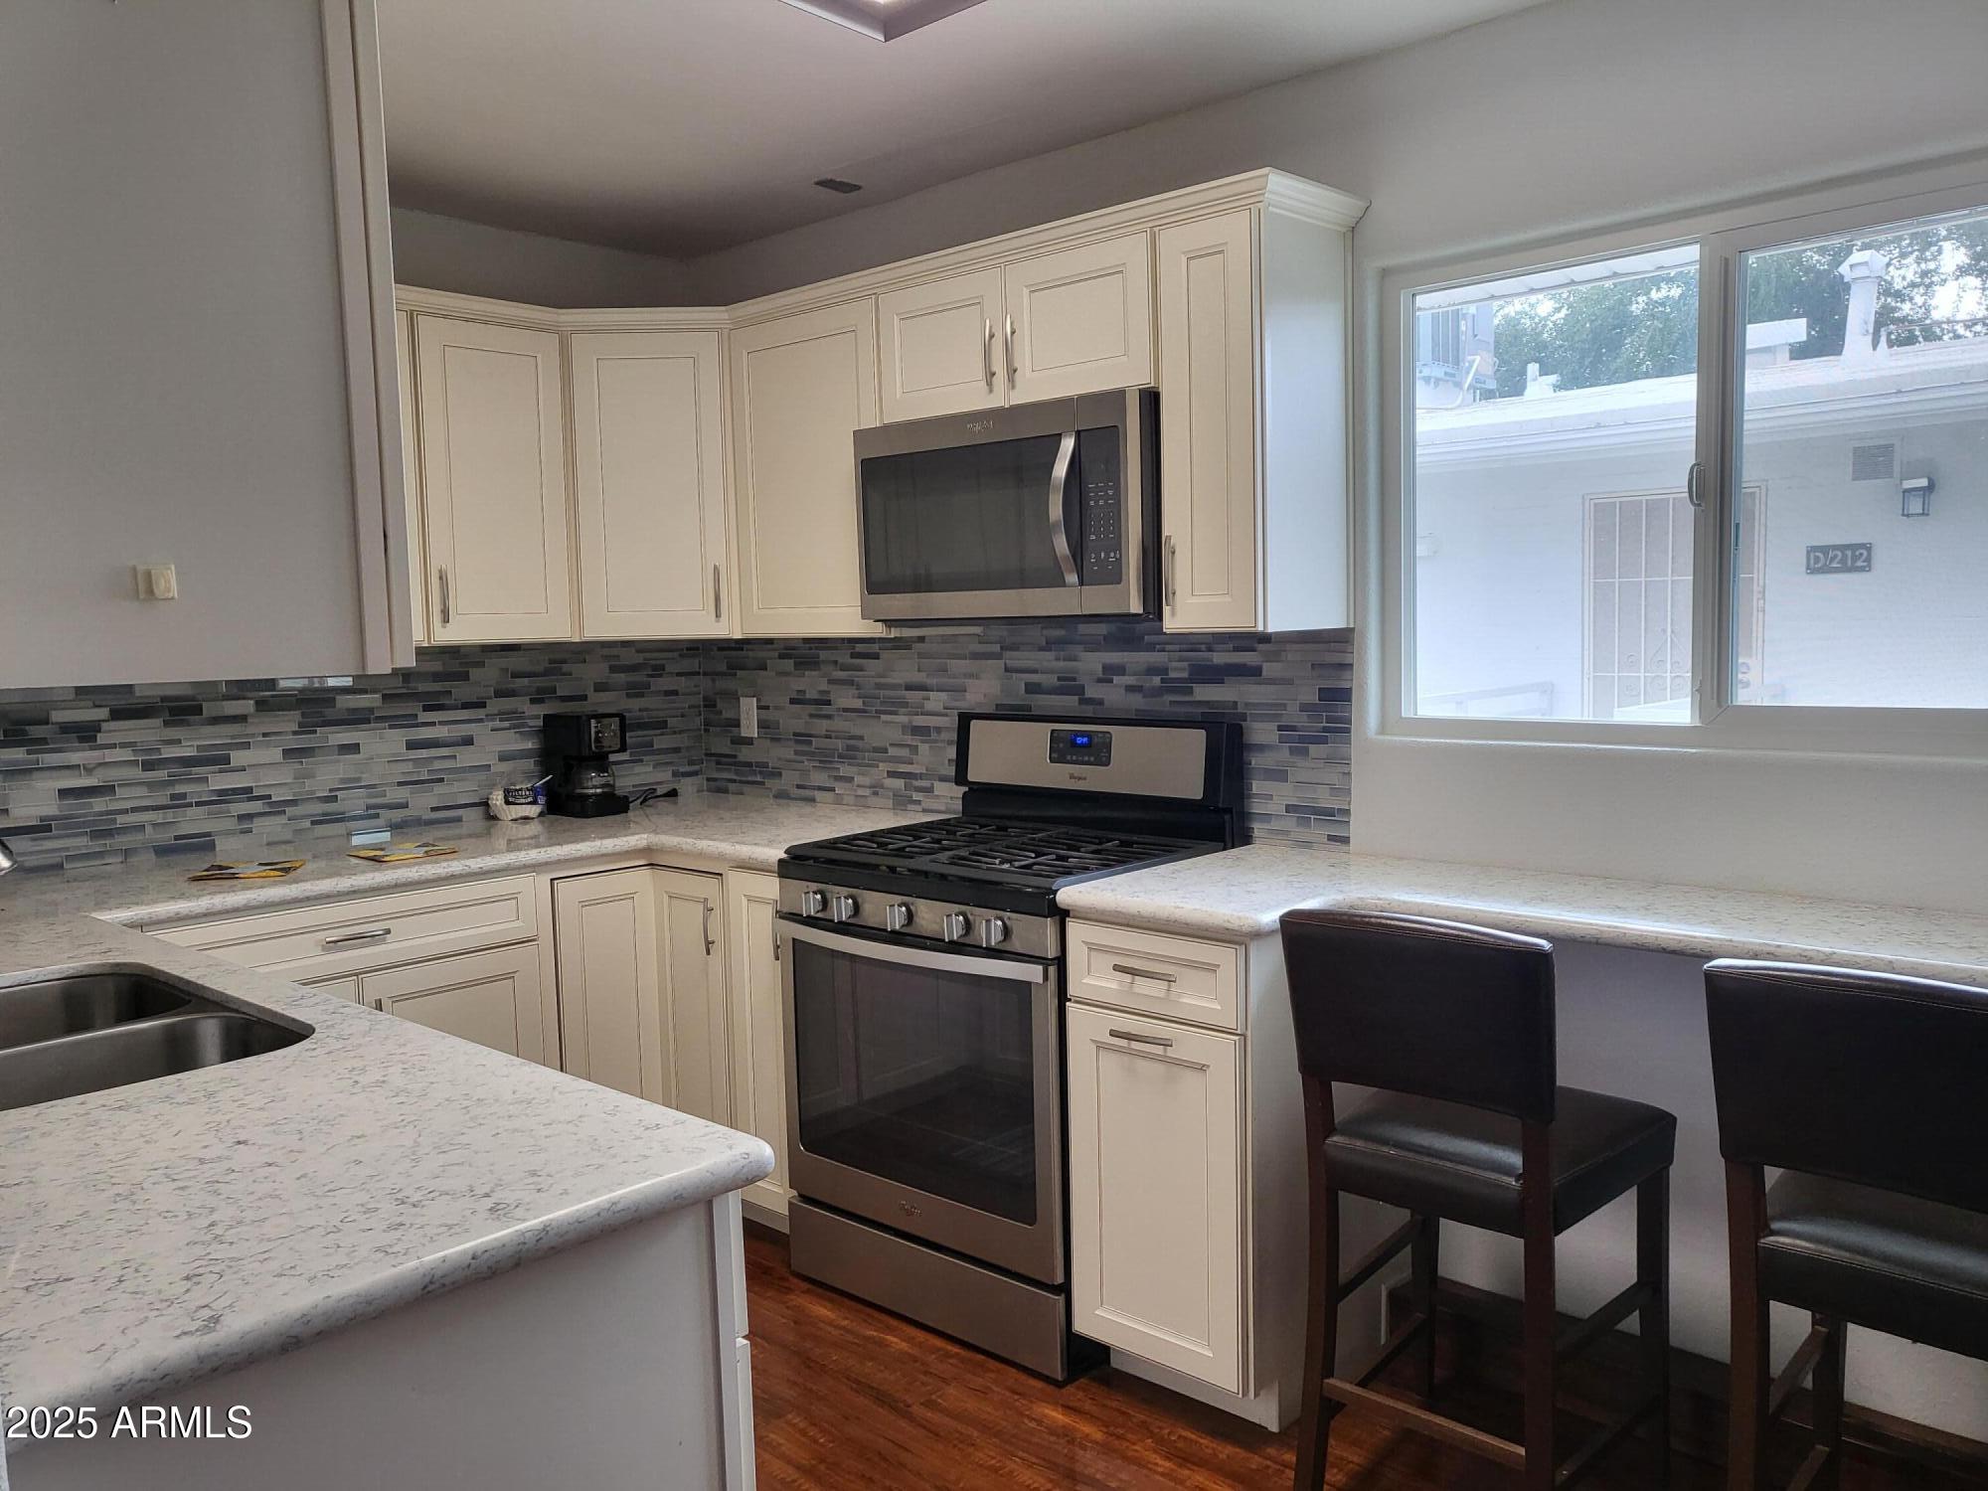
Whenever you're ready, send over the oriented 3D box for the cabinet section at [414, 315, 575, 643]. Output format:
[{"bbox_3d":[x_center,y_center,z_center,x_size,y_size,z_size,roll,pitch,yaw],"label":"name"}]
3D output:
[{"bbox_3d":[-1.282,-0.622,3.611,0.335,0.753,0.385,3,6,42],"label":"cabinet section"}]

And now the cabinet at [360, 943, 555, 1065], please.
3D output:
[{"bbox_3d":[-1.339,0.738,3.362,0.608,0.620,0.431,3,6,42],"label":"cabinet"}]

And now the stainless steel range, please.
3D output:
[{"bbox_3d":[0.027,0.548,3.138,0.757,1.185,0.667,3,6,42],"label":"stainless steel range"}]

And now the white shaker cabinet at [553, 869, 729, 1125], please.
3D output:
[{"bbox_3d":[-0.798,0.626,3.756,0.880,0.765,0.880,3,6,42],"label":"white shaker cabinet"}]

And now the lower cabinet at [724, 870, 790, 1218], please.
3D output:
[{"bbox_3d":[-0.307,0.637,3.494,0.202,0.765,0.615,3,6,42],"label":"lower cabinet"}]

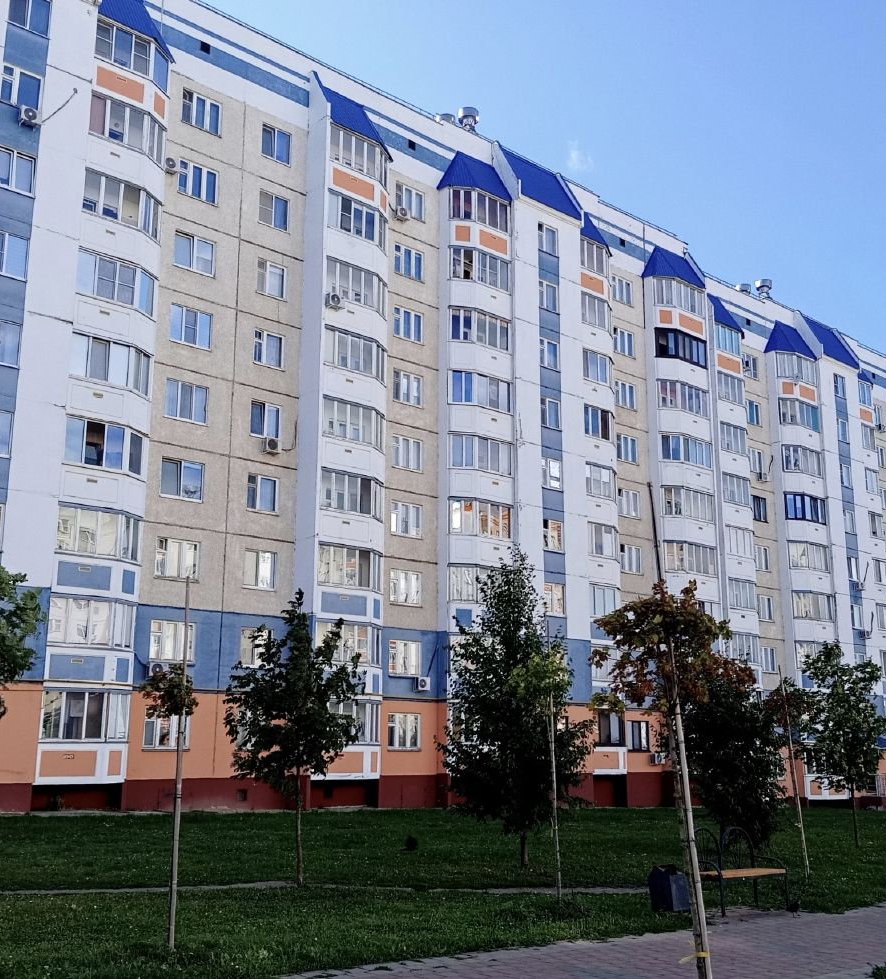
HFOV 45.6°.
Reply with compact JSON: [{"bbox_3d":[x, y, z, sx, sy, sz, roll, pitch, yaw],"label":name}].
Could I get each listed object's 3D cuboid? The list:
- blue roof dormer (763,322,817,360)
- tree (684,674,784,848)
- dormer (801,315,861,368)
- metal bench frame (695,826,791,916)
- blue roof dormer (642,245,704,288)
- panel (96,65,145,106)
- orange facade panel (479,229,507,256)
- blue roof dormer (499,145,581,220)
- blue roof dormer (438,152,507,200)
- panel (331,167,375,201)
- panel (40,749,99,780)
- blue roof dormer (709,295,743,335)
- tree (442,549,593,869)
[{"bbox_3d":[20.806,-9.106,63.175,3.600,2.420,1.400,11,-17,-39],"label":"blue roof dormer"},{"bbox_3d":[6.106,5.712,22.099,1.950,3.646,1.950,-3,-14,15],"label":"tree"},{"bbox_3d":[23.991,-9.117,65.374,4.100,3.200,1.580,12,-17,-39],"label":"dormer"},{"bbox_3d":[3.670,4.737,13.076,1.420,0.980,0.500,12,-17,-39],"label":"metal bench frame"},{"bbox_3d":[12.537,-12.222,56.993,3.850,2.400,1.450,12,-17,-39],"label":"blue roof dormer"},{"bbox_3d":[-11.072,-13.916,36.223,1.680,0.720,0.120,11,-17,-39],"label":"panel"},{"bbox_3d":[2.261,-11.023,47.090,1.640,0.720,0.120,11,-17,-39],"label":"orange facade panel"},{"bbox_3d":[4.681,-14.687,50.543,4.100,3.300,1.580,12,-17,-39],"label":"blue roof dormer"},{"bbox_3d":[1.557,-14.373,47.769,3.450,2.500,1.500,12,-17,-39],"label":"blue roof dormer"},{"bbox_3d":[-3.534,-12.073,41.839,2.060,0.730,0.080,12,-17,-39],"label":"panel"},{"bbox_3d":[-11.076,8.132,31.146,1.690,0.730,0.120,11,-17,-39],"label":"panel"},{"bbox_3d":[15.760,-9.972,59.009,3.700,2.410,1.400,11,-17,-39],"label":"blue roof dormer"},{"bbox_3d":[1.435,3.810,18.858,2.650,5.580,2.600,0,-13,0],"label":"tree"}]

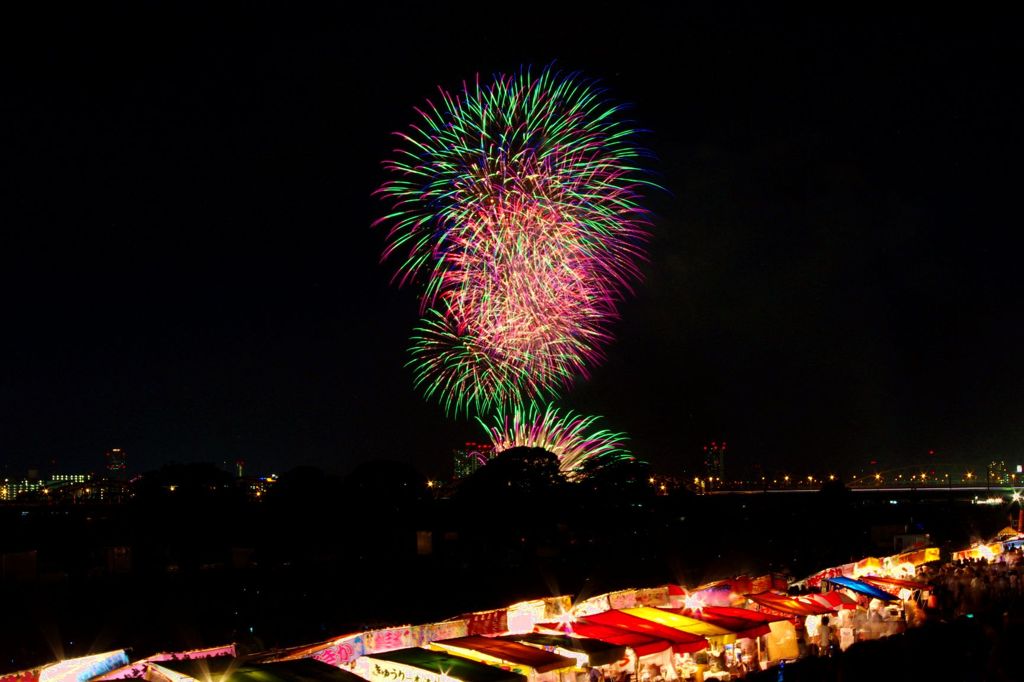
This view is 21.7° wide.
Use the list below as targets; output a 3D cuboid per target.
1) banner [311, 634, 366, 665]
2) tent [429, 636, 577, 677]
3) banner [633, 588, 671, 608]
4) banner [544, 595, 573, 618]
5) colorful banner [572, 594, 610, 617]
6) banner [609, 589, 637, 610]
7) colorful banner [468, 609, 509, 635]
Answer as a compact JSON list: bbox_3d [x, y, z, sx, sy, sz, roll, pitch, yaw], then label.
[{"bbox_3d":[-4.715,8.459,73.053,0.120,0.660,3.600,-1,-3,18],"label":"banner"},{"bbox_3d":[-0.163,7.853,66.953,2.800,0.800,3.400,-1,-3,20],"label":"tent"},{"bbox_3d":[5.240,9.566,99.678,0.120,0.650,3.800,-1,-3,20],"label":"banner"},{"bbox_3d":[1.563,8.941,89.844,0.120,0.680,3.000,-1,-3,20],"label":"banner"},{"bbox_3d":[2.768,9.227,93.067,0.120,0.620,3.600,-1,-3,18],"label":"colorful banner"},{"bbox_3d":[3.982,9.351,96.313,0.120,0.650,3.400,-1,-3,20],"label":"banner"},{"bbox_3d":[-0.766,8.791,83.614,0.120,0.680,3.600,-1,-3,20],"label":"colorful banner"}]

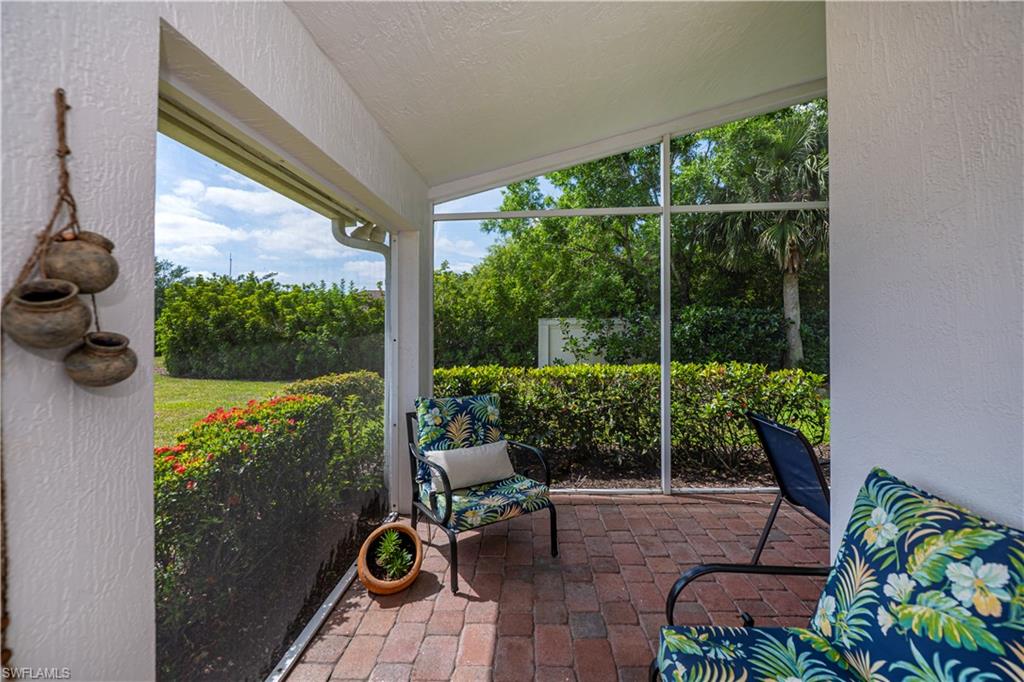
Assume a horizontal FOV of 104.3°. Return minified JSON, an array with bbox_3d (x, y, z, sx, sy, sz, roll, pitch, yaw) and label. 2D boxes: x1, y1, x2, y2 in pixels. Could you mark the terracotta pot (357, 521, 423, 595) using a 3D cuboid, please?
[{"bbox_3d":[-0.635,1.174,2.110,0.320,0.215,0.320,9,37,-7],"label":"terracotta pot"}]

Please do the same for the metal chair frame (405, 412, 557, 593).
[{"bbox_3d":[-0.205,0.877,2.473,0.655,0.785,0.735,-2,3,-33],"label":"metal chair frame"}]

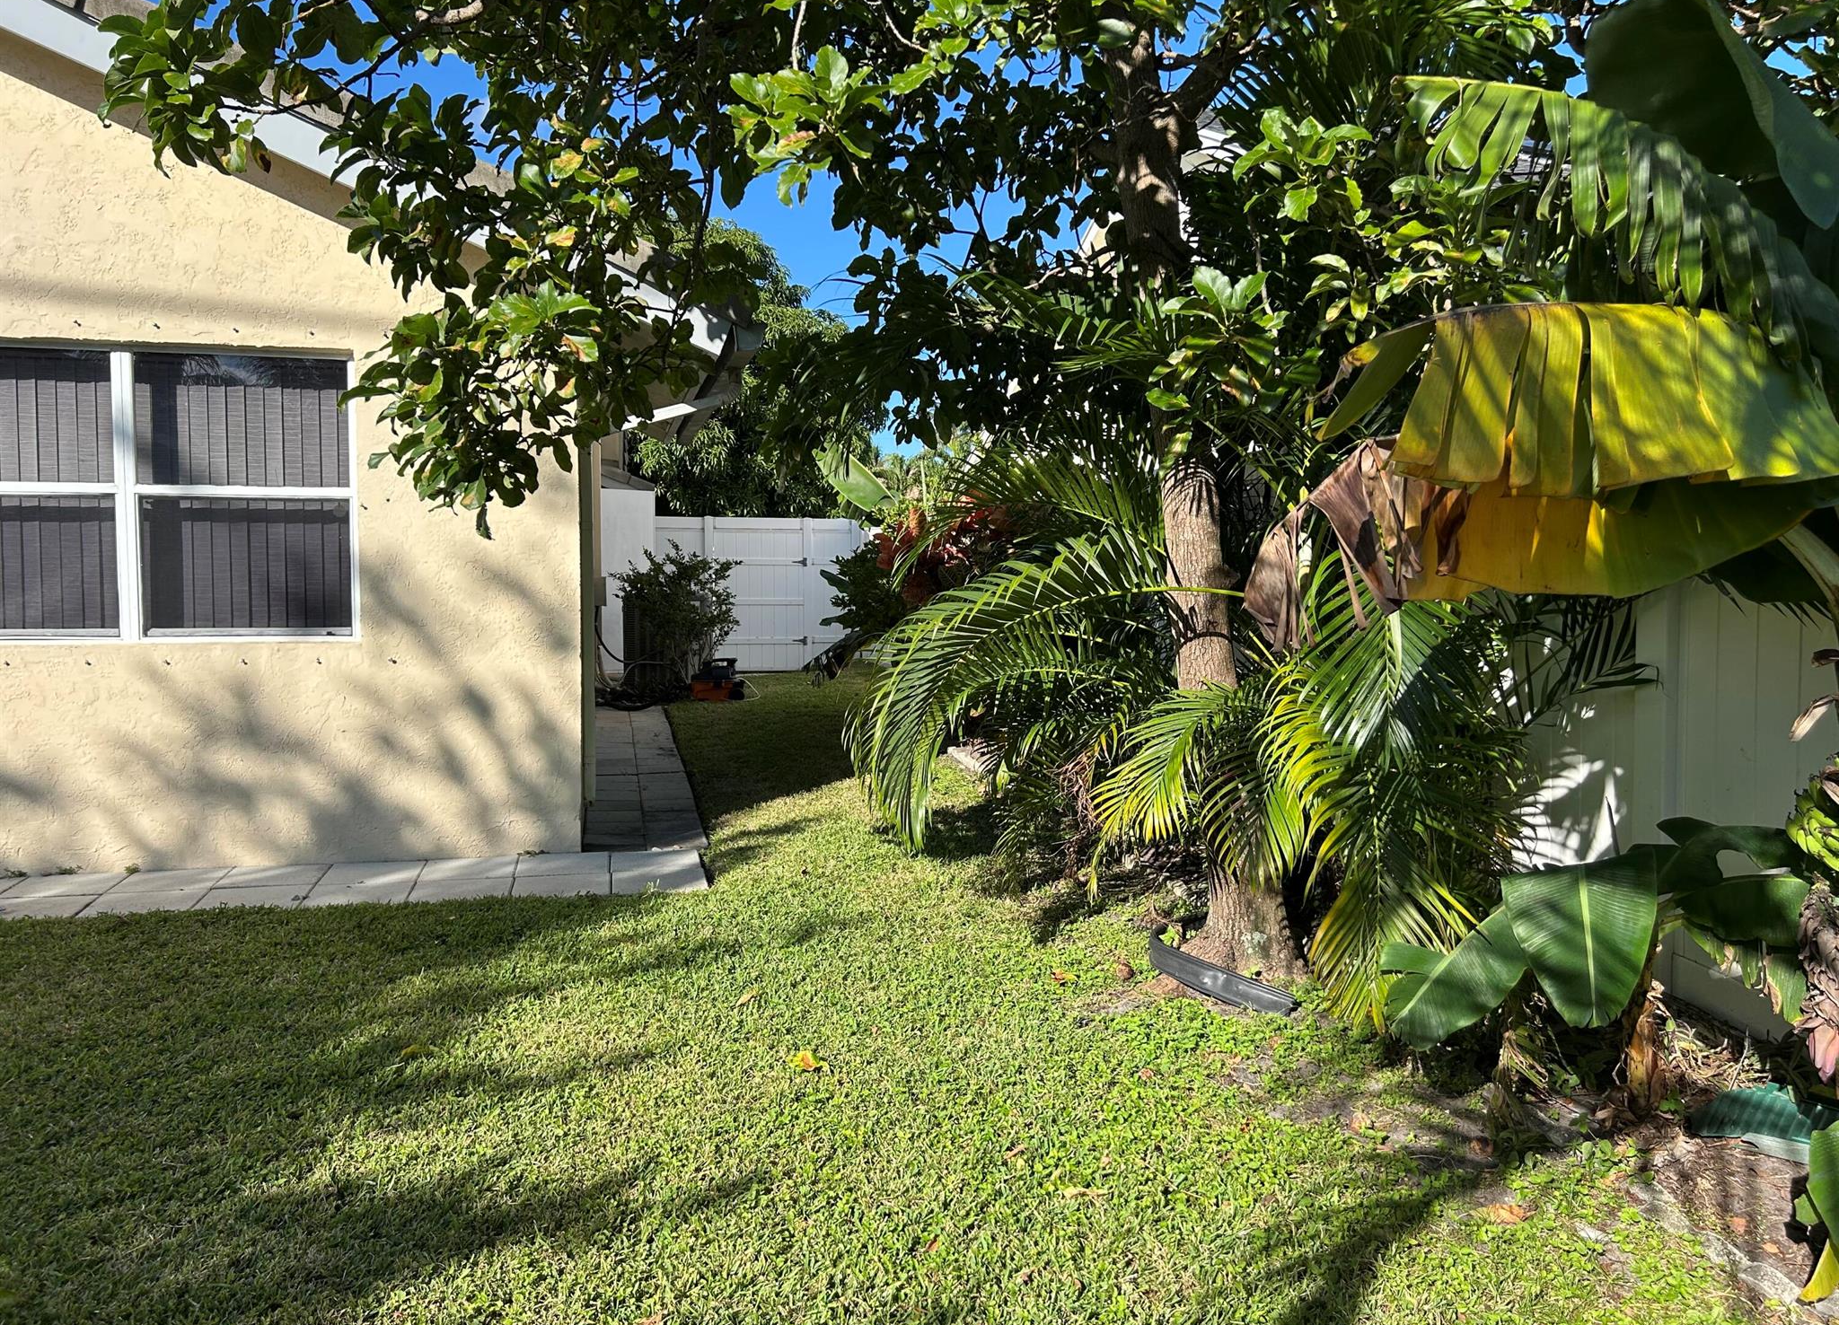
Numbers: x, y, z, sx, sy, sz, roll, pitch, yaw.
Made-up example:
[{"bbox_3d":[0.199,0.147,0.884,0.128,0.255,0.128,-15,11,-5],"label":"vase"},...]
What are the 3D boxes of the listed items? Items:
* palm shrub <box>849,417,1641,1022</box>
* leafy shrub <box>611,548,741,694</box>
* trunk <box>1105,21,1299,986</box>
[{"bbox_3d":[0.984,0.045,4.913,2.300,1.850,1.950,0,4,-11],"label":"palm shrub"},{"bbox_3d":[-2.539,-0.441,14.403,1.300,1.520,1.250,0,4,-11],"label":"leafy shrub"},{"bbox_3d":[0.955,-0.537,4.604,0.600,3.064,0.470,0,4,-11],"label":"trunk"}]

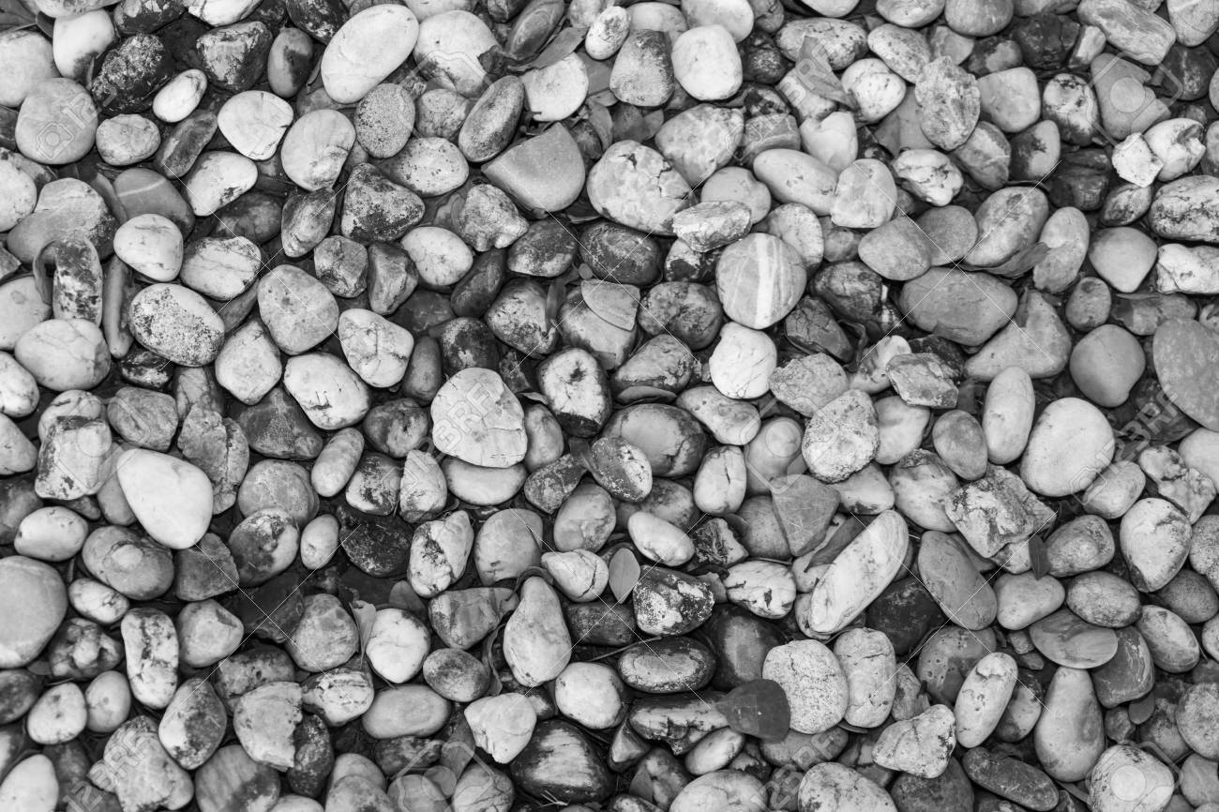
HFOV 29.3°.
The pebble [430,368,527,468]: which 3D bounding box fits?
[{"bbox_3d":[-0.067,0.006,1.200,0.049,0.027,0.051,0,76,0],"label":"pebble"}]

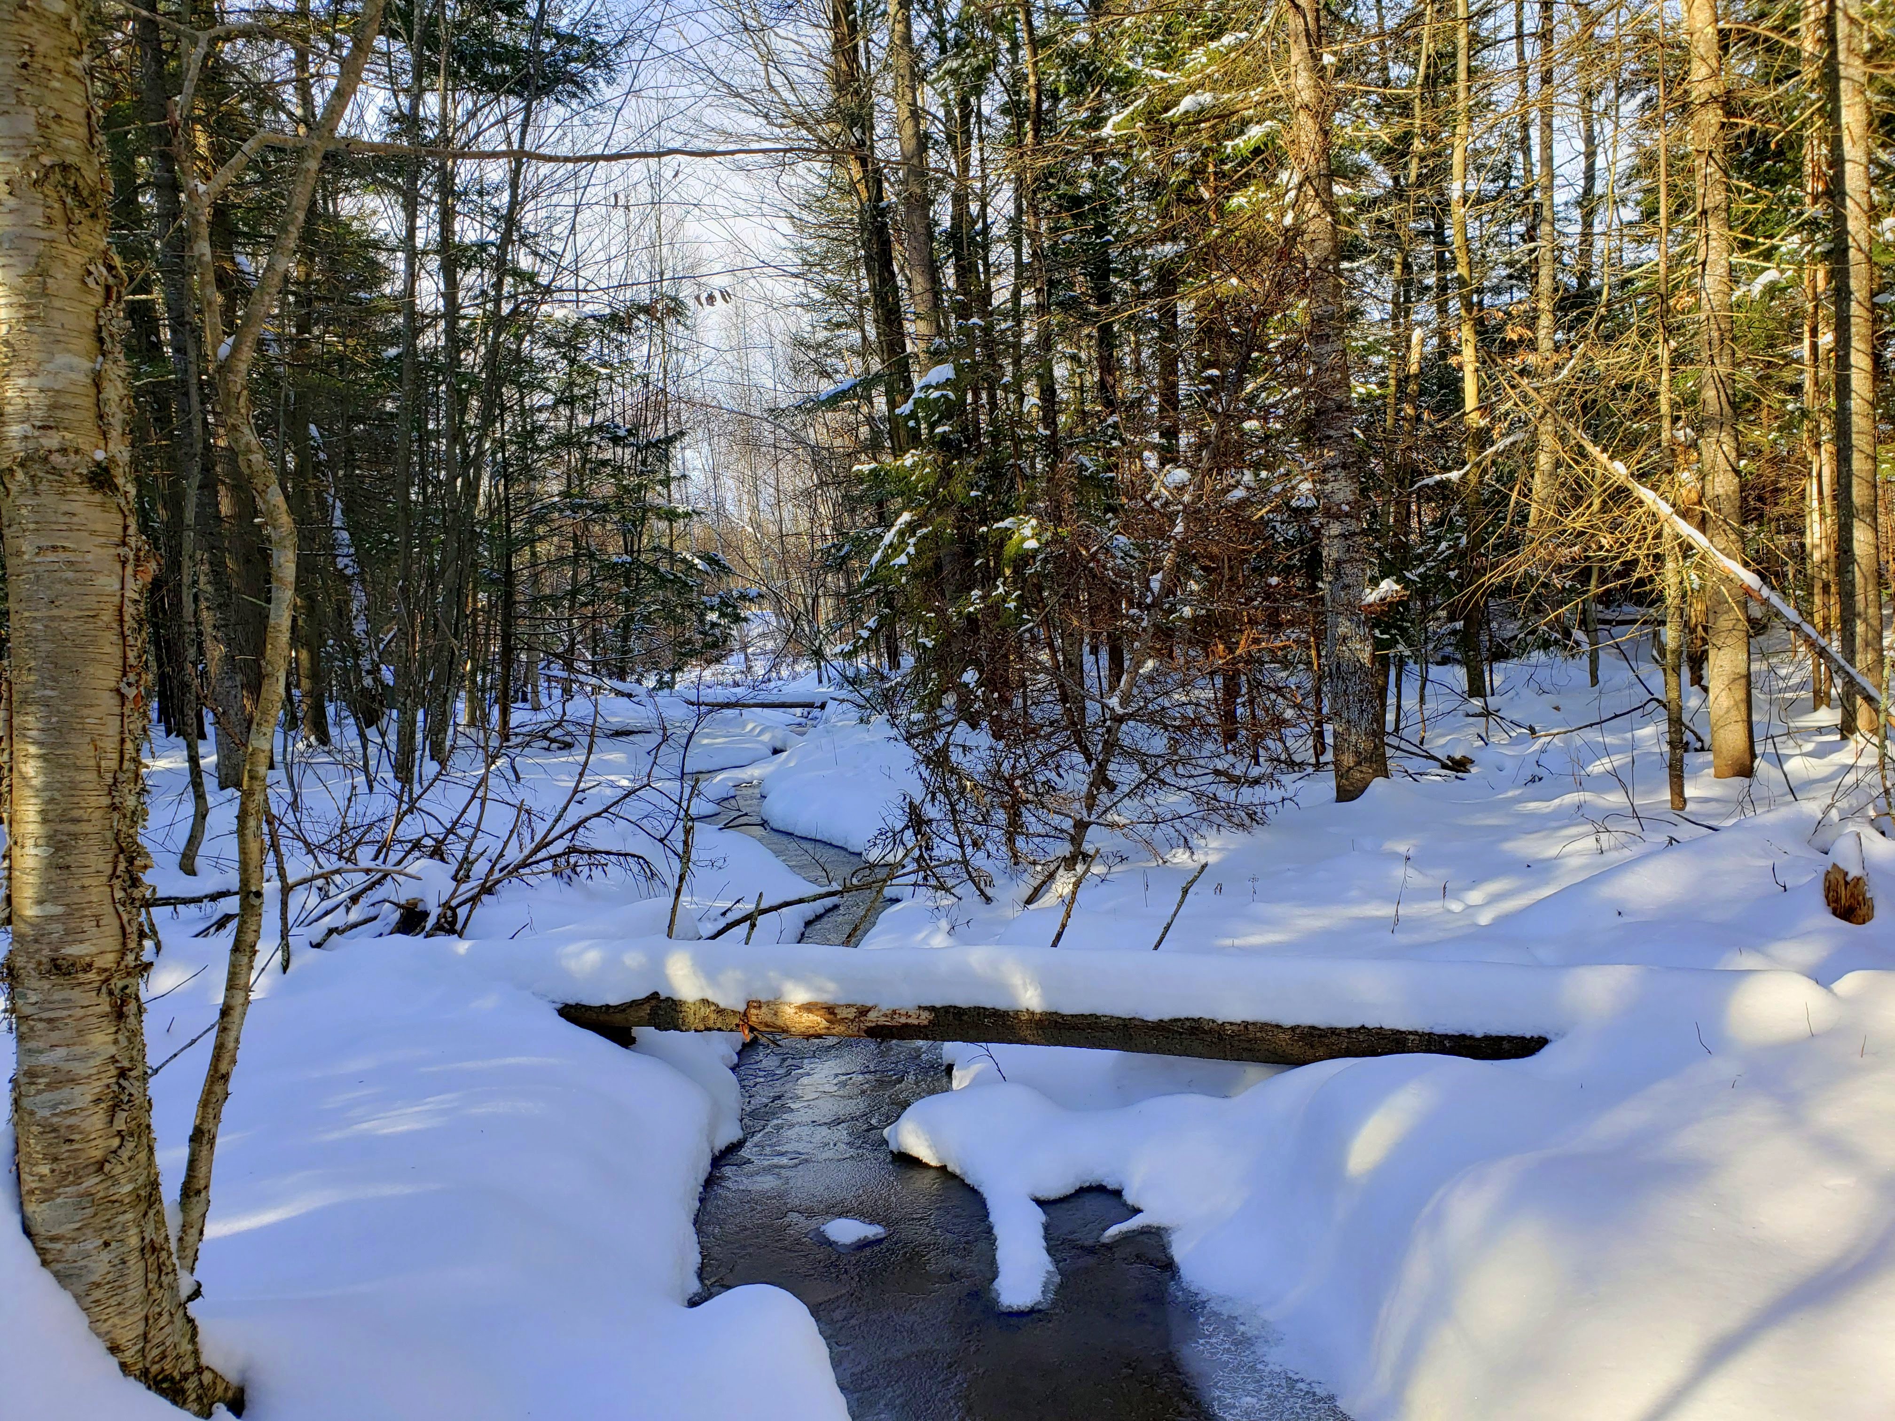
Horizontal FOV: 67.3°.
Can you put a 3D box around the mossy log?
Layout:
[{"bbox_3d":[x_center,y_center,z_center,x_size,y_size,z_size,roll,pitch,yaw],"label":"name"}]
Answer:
[{"bbox_3d":[0.325,1.155,5.200,3.710,0.200,0.200,1,2,6],"label":"mossy log"}]

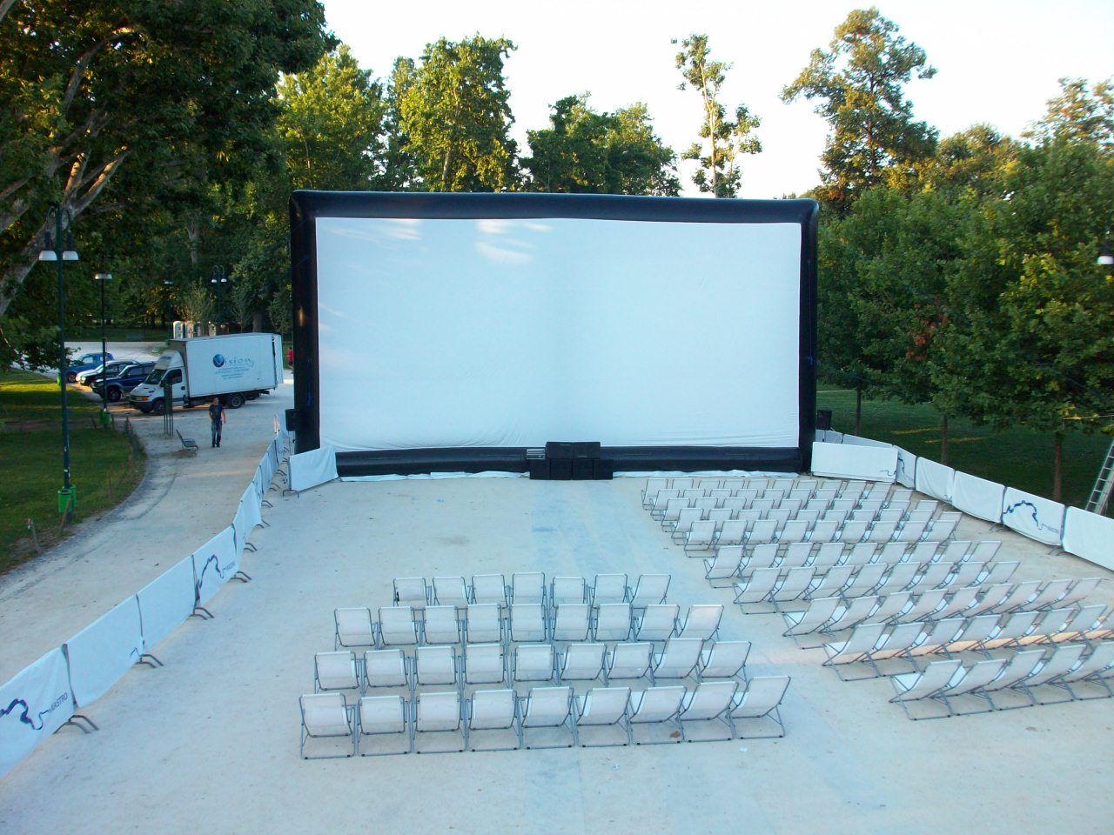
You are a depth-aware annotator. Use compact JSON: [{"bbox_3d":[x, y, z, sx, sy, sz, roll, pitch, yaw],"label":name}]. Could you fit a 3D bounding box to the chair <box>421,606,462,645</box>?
[{"bbox_3d":[-1.707,3.104,16.299,0.615,0.819,0.849,0,6,-3],"label":"chair"}]

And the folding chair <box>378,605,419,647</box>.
[{"bbox_3d":[-2.473,3.274,17.106,0.636,0.857,0.887,0,7,-4],"label":"folding chair"}]

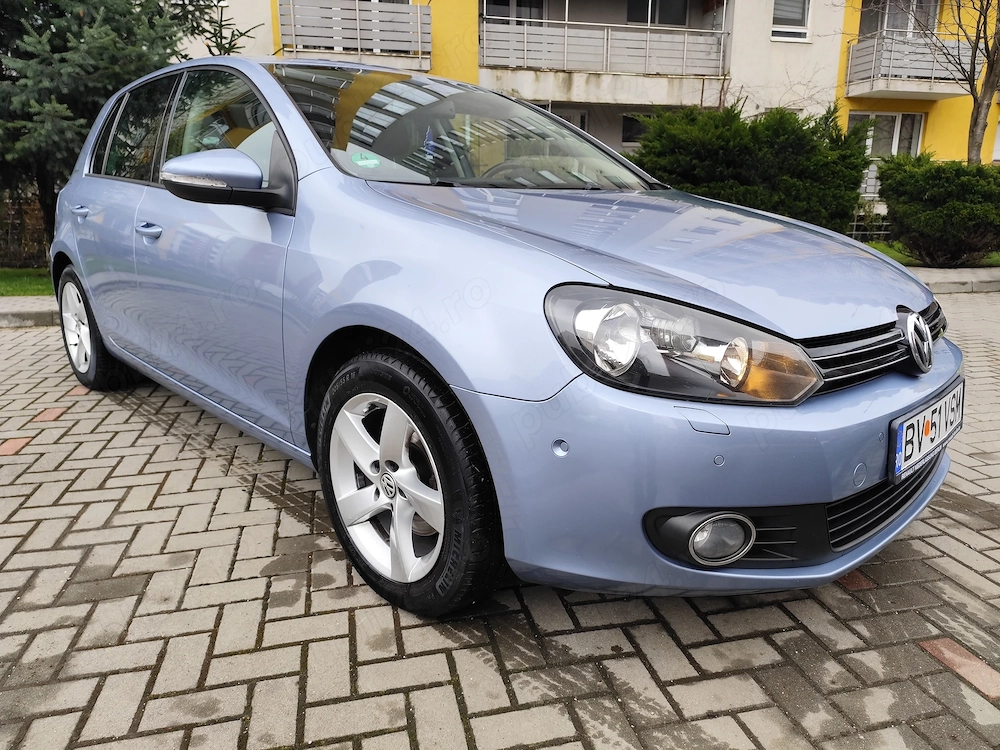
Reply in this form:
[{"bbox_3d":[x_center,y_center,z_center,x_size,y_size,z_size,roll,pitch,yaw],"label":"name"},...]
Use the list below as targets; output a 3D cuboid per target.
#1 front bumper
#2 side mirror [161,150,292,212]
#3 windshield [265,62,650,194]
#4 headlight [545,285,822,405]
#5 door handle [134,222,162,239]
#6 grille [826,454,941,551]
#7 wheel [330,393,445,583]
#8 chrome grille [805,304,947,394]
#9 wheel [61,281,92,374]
[{"bbox_3d":[0.750,0.111,1.719,0.620,0.470,1.760,15,20,43],"label":"front bumper"},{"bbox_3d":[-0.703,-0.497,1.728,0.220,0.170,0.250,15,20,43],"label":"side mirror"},{"bbox_3d":[-0.100,-0.857,2.352,1.420,0.140,0.900,-13,48,-44],"label":"windshield"},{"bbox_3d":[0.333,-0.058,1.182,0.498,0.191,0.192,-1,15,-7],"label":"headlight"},{"bbox_3d":[-1.219,-0.498,2.285,0.215,0.058,0.050,15,20,43],"label":"door handle"},{"bbox_3d":[0.936,0.240,1.559,0.090,0.150,0.780,15,20,43],"label":"grille"},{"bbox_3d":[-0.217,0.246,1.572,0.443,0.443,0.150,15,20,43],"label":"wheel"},{"bbox_3d":[0.916,-0.087,1.500,0.110,0.155,0.950,15,20,43],"label":"chrome grille"},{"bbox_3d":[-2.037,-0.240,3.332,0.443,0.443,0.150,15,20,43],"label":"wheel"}]

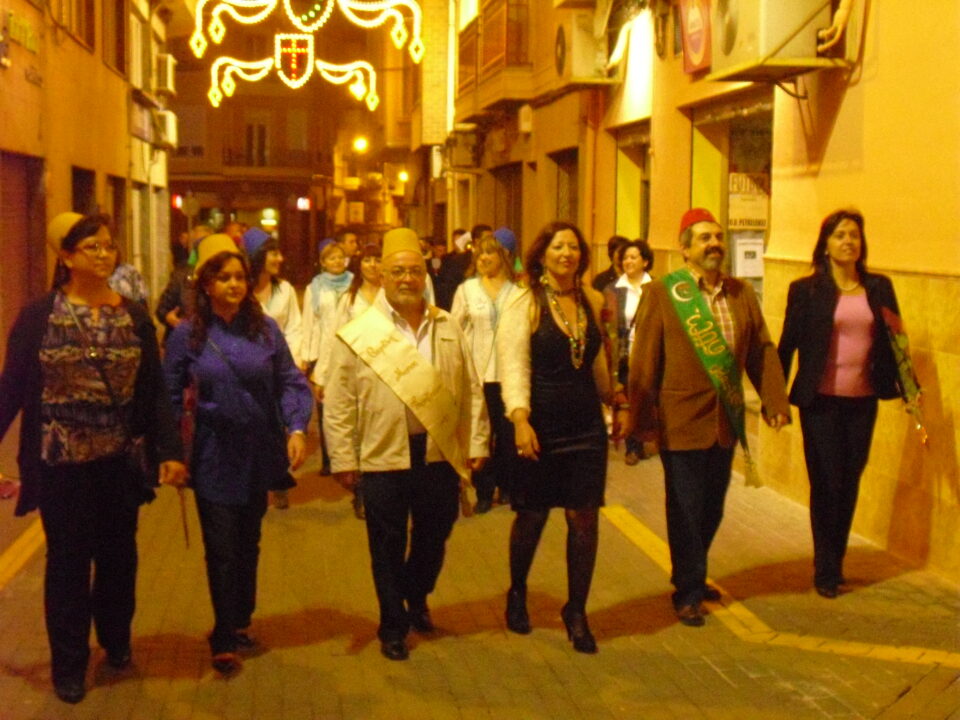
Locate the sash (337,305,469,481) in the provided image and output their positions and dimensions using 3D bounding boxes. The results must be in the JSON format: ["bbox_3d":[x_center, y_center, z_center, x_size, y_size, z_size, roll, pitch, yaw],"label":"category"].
[{"bbox_3d":[-0.307,0.133,5.821,0.490,0.685,0.300,-1,5,-11],"label":"sash"}]

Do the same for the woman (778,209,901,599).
[{"bbox_3d":[1.647,0.192,6.678,0.500,1.733,0.400,0,5,0],"label":"woman"}]

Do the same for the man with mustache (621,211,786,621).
[{"bbox_3d":[0.988,0.228,6.465,0.610,1.772,0.520,-1,5,-11],"label":"man with mustache"}]

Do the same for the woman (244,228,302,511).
[{"bbox_3d":[-1.297,0.041,8.926,0.480,1.685,0.420,-1,5,-16],"label":"woman"}]

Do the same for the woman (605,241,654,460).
[{"bbox_3d":[1.127,-0.065,10.721,0.460,1.623,0.400,0,5,0],"label":"woman"}]

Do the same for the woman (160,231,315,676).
[{"bbox_3d":[-0.951,0.342,5.763,0.540,1.647,0.480,-1,5,-16],"label":"woman"}]

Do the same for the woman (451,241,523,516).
[{"bbox_3d":[0.051,0.059,8.867,0.500,1.674,0.420,0,5,-3],"label":"woman"}]

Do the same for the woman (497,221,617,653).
[{"bbox_3d":[0.315,0.292,5.963,0.460,1.701,0.460,0,5,-6],"label":"woman"}]

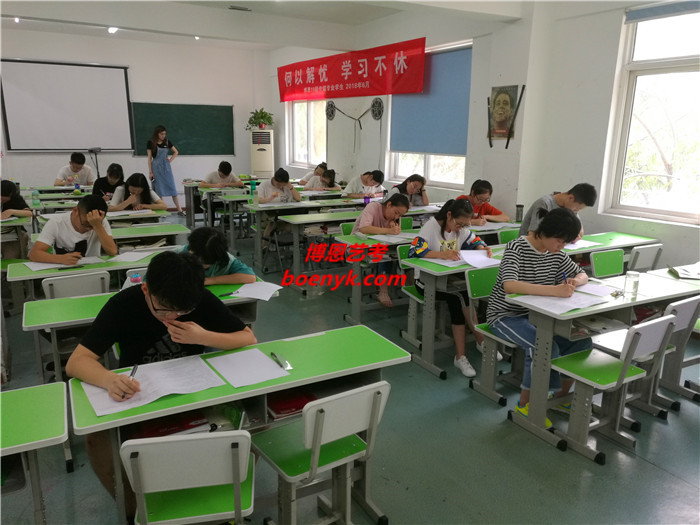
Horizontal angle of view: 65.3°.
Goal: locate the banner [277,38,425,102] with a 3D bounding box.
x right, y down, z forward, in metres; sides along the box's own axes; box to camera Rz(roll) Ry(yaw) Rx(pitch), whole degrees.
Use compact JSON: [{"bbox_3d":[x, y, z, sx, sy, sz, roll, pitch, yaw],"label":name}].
[{"bbox_3d":[-0.226,-3.074,9.101,0.040,0.693,4.601,-8,16,-31],"label":"banner"}]

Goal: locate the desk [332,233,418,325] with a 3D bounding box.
[{"bbox_3d":[0.507,0.139,4.721,1.224,0.750,0.394,-7,16,-27],"label":"desk"}]

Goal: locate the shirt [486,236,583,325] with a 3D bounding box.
[{"bbox_3d":[1.077,0.104,3.274,0.530,0.560,0.400,-6,16,-27],"label":"shirt"}]

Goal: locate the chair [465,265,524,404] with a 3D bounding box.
[{"bbox_3d":[1.000,0.454,3.404,0.370,0.757,0.460,-6,16,-27],"label":"chair"}]

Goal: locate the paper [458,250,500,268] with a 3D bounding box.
[{"bbox_3d":[0.911,-0.037,3.738,0.281,0.060,0.221,-7,16,-29],"label":"paper"}]

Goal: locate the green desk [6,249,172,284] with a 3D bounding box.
[{"bbox_3d":[-1.558,0.353,3.697,1.206,0.745,0.402,-7,16,-28],"label":"green desk"}]

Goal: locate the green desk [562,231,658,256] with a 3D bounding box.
[{"bbox_3d":[1.959,0.197,4.518,1.200,0.746,0.400,-6,16,-27],"label":"green desk"}]

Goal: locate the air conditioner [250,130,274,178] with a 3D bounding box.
[{"bbox_3d":[-1.823,-1.980,11.415,0.472,1.558,0.322,0,14,-5],"label":"air conditioner"}]

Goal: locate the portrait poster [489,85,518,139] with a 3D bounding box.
[{"bbox_3d":[1.621,-1.583,5.787,0.020,0.530,0.385,-6,16,-27],"label":"portrait poster"}]

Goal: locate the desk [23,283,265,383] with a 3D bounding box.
[{"bbox_3d":[-1.010,0.545,2.938,1.200,0.746,0.395,-7,16,-28],"label":"desk"}]

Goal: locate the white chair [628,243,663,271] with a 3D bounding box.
[{"bbox_3d":[2.219,0.193,4.506,0.370,0.765,0.450,-6,16,-27],"label":"white chair"}]

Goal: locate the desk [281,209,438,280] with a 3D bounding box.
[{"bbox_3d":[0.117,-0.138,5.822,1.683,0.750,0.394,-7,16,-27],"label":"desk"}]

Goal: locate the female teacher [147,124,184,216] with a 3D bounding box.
[{"bbox_3d":[-3.324,-1.632,9.786,0.553,1.618,0.372,-9,17,-36],"label":"female teacher"}]

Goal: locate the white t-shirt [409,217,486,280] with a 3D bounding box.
[{"bbox_3d":[0.661,-0.086,4.014,0.560,0.540,0.400,-6,16,-27],"label":"white t-shirt"}]

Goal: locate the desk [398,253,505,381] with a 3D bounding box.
[{"bbox_3d":[0.986,0.326,3.983,1.224,0.750,0.394,-7,16,-27],"label":"desk"}]

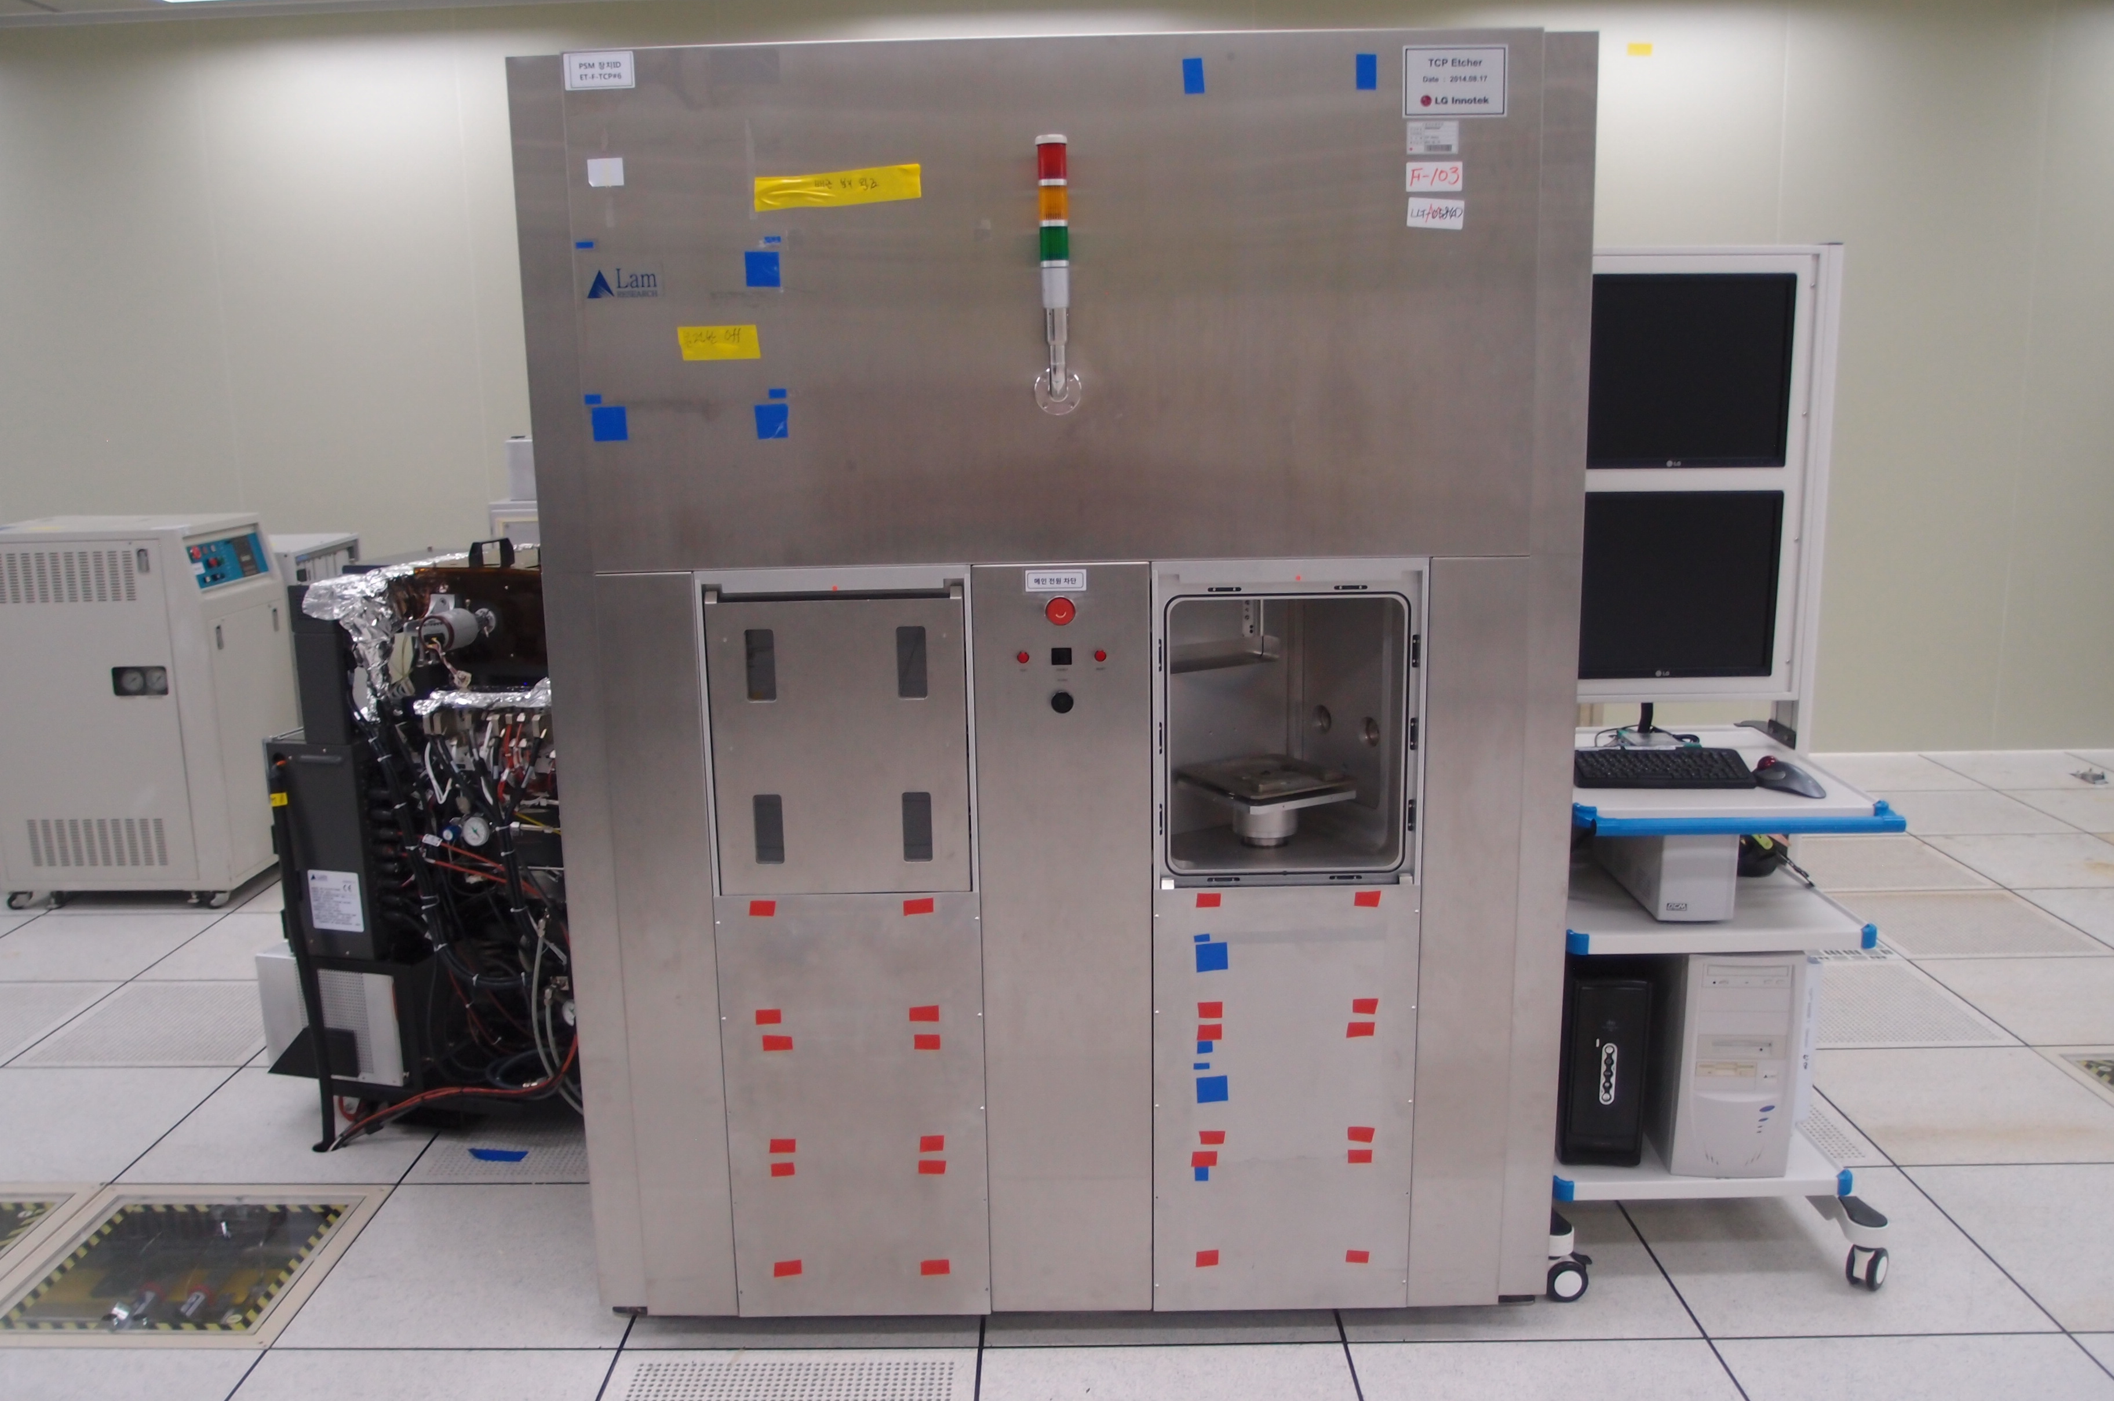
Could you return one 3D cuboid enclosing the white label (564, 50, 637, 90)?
[{"bbox_3d":[-0.671,-0.924,2.509,0.102,0.052,0.006,-1,11,1],"label":"white label"}]

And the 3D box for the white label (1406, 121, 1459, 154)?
[{"bbox_3d":[0.556,-0.830,2.523,0.075,0.045,0.003,-1,11,0],"label":"white label"}]

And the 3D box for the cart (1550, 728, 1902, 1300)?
[{"bbox_3d":[1.149,0.538,3.238,0.560,0.870,0.760,0,11,2],"label":"cart"}]

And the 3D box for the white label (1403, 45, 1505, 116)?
[{"bbox_3d":[0.584,-0.906,2.503,0.151,0.101,0.006,-1,11,1],"label":"white label"}]

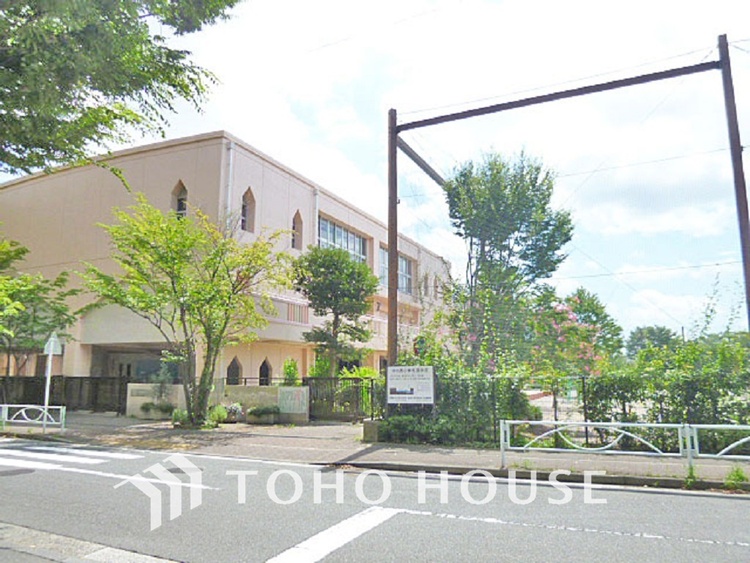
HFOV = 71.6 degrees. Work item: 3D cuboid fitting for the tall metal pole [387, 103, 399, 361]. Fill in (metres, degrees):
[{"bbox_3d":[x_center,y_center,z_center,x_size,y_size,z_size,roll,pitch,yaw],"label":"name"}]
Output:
[{"bbox_3d":[0.437,-0.378,13.664,0.180,8.850,0.180,-4,-10,26],"label":"tall metal pole"}]

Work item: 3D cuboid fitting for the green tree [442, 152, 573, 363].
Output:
[{"bbox_3d":[3.849,0.138,15.113,3.700,8.170,3.600,-2,-9,14],"label":"green tree"}]

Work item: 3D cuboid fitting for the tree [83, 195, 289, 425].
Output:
[{"bbox_3d":[-6.485,0.903,17.896,7.000,7.940,6.300,3,-9,-20],"label":"tree"}]

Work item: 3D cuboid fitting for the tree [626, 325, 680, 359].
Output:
[{"bbox_3d":[40.725,9.752,75.526,8.000,7.010,7.600,-5,-10,28],"label":"tree"}]

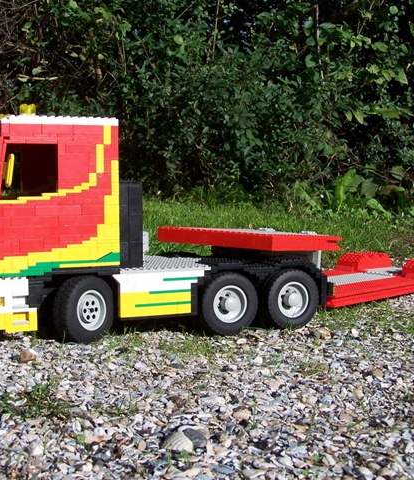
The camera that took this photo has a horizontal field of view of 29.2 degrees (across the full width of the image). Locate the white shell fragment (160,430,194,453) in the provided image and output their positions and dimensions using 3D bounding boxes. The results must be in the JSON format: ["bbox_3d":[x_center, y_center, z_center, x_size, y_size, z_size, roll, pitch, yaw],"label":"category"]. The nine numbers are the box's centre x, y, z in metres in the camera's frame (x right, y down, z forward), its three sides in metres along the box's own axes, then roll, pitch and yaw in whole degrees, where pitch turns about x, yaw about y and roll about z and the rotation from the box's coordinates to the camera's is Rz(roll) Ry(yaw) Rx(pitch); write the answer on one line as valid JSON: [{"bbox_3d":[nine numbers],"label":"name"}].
[{"bbox_3d":[-0.018,0.126,0.497,0.021,0.010,0.018,0,4,0],"label":"white shell fragment"}]

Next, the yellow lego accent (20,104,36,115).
[{"bbox_3d":[-0.176,-0.128,0.783,0.016,0.011,0.009,-2,5,-27],"label":"yellow lego accent"}]

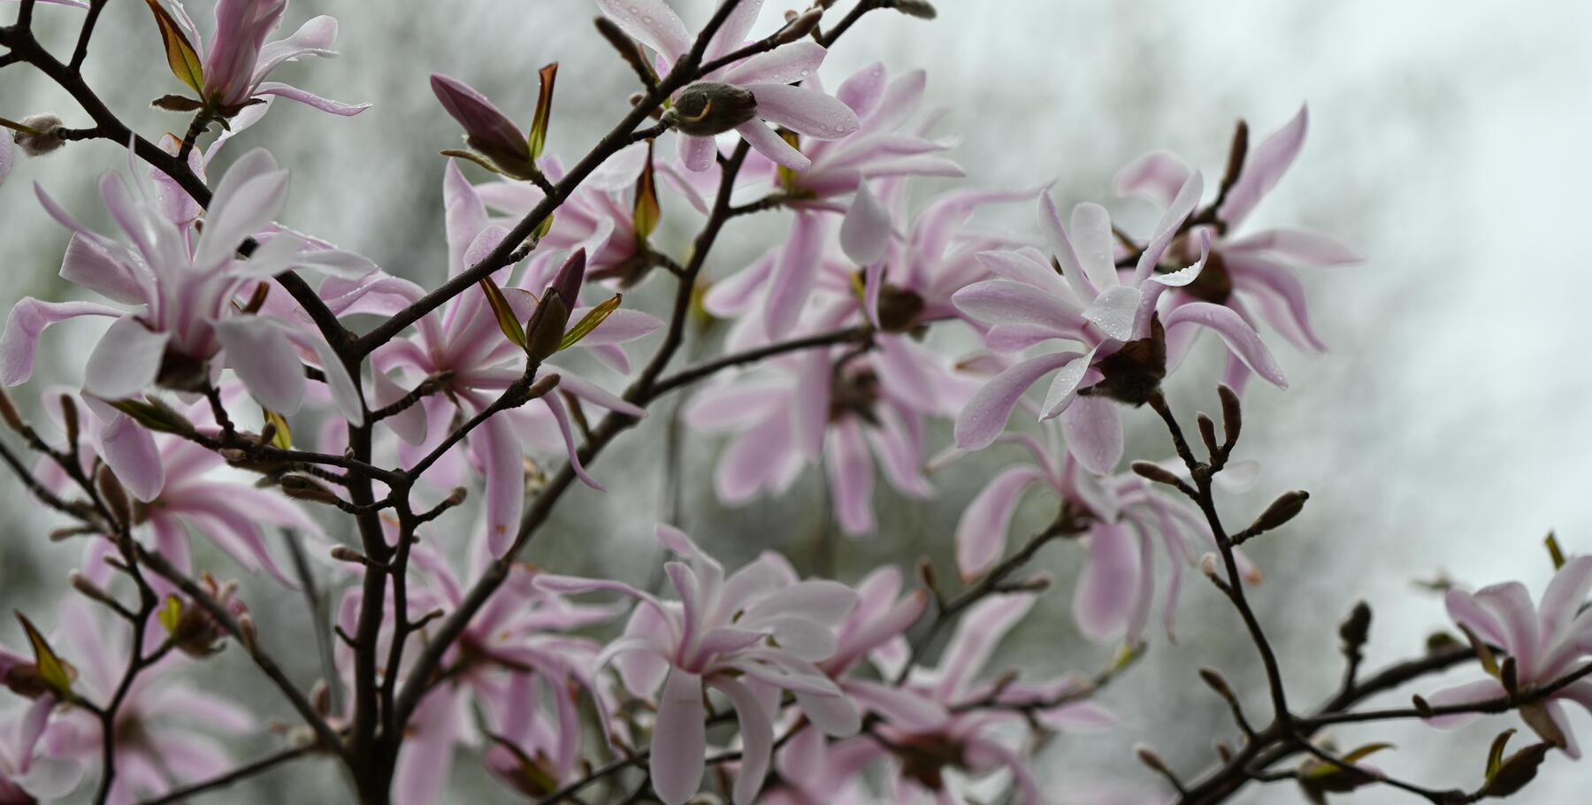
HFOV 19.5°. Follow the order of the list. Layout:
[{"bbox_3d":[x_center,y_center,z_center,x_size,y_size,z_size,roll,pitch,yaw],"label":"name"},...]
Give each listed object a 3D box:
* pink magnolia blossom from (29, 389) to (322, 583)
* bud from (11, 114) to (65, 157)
[{"bbox_3d":[-0.218,0.030,1.640,0.105,0.090,0.070,-4,20,21],"label":"pink magnolia blossom"},{"bbox_3d":[-0.255,-0.090,1.560,0.018,0.013,0.013,-6,1,-12],"label":"bud"}]

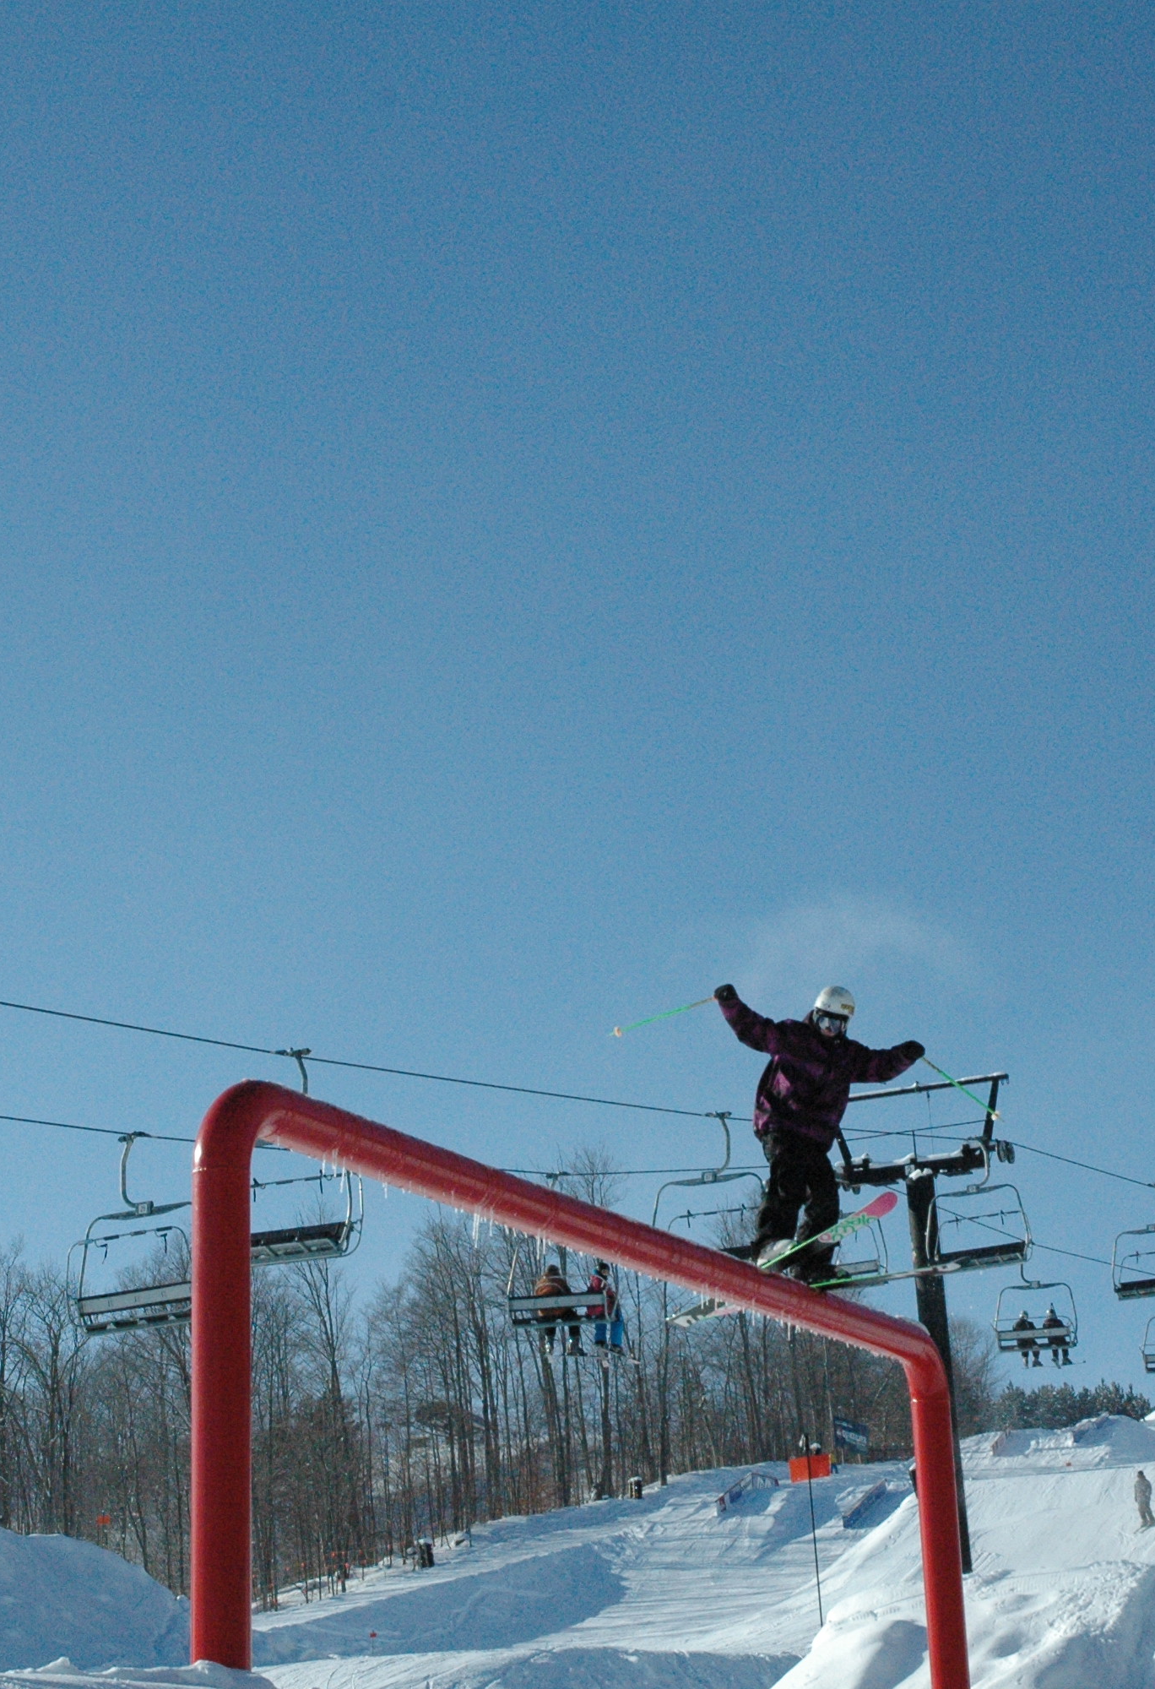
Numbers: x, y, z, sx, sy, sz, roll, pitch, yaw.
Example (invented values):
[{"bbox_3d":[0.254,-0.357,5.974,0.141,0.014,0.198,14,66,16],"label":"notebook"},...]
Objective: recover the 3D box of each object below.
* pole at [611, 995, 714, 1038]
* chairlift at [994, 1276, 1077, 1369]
[{"bbox_3d":[0.549,1.014,19.330,0.070,0.070,1.050,14,-25,-38],"label":"pole"},{"bbox_3d":[12.263,12.062,86.688,2.300,2.850,1.000,-11,-21,24],"label":"chairlift"}]

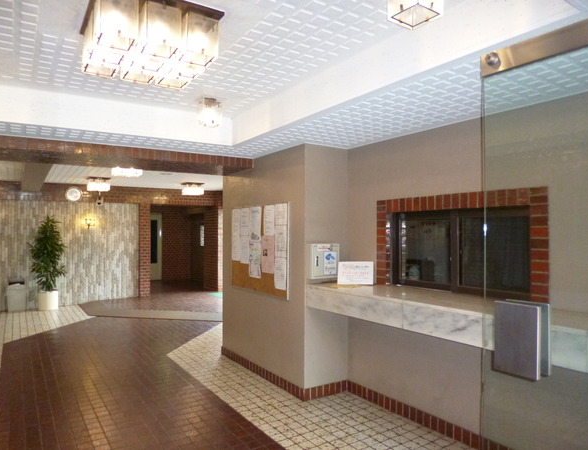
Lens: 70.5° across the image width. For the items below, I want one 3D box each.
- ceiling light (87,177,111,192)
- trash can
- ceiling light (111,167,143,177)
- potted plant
[{"bbox_3d":[-3.811,-0.785,8.131,0.370,0.230,0.370,0,-1,-35],"label":"ceiling light"},{"bbox_3d":[-5.510,1.420,8.286,0.350,0.590,0.270,0,-1,-35],"label":"trash can"},{"bbox_3d":[-2.447,-0.818,6.100,0.370,0.230,0.370,0,-1,-35],"label":"ceiling light"},{"bbox_3d":[-5.015,0.754,8.447,0.640,1.910,0.580,0,-1,-35],"label":"potted plant"}]

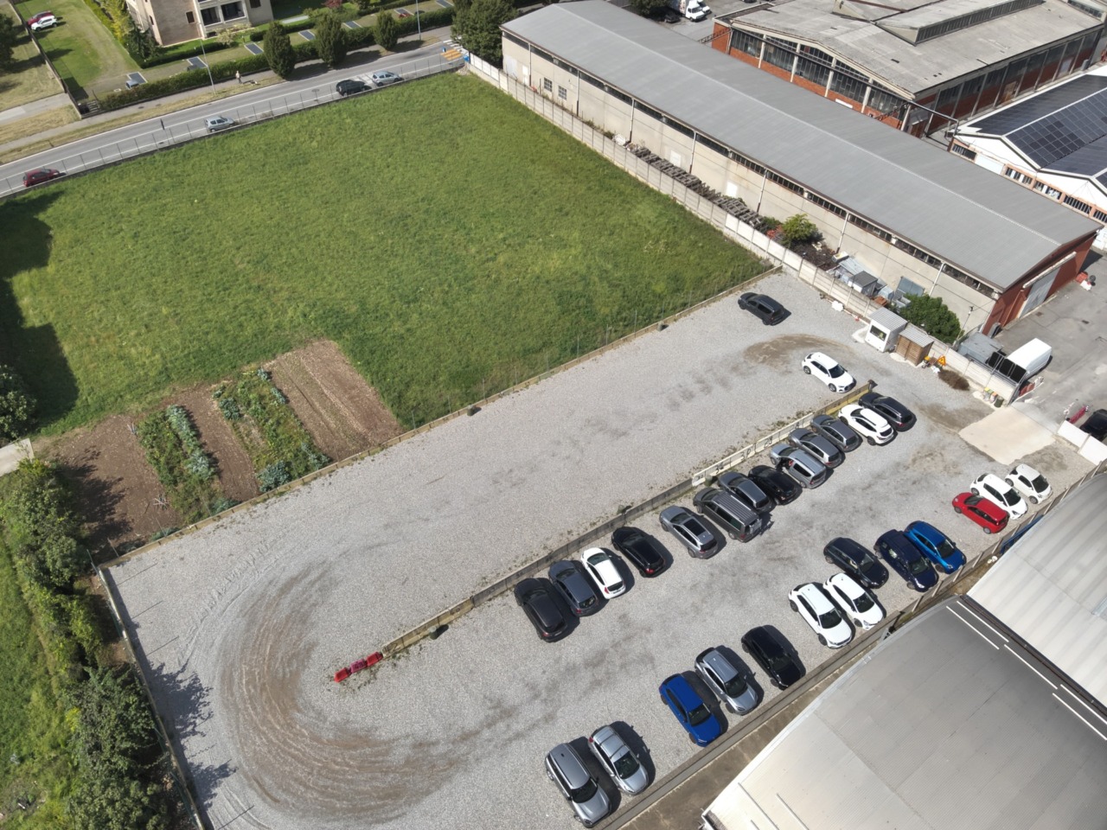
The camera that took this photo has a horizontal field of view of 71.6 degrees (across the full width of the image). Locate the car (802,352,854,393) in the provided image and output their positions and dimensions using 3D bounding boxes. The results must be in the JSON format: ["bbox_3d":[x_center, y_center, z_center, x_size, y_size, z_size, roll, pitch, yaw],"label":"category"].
[{"bbox_3d":[23.093,-3.605,64.369,1.815,1.453,4.510,-30,53,-27],"label":"car"}]

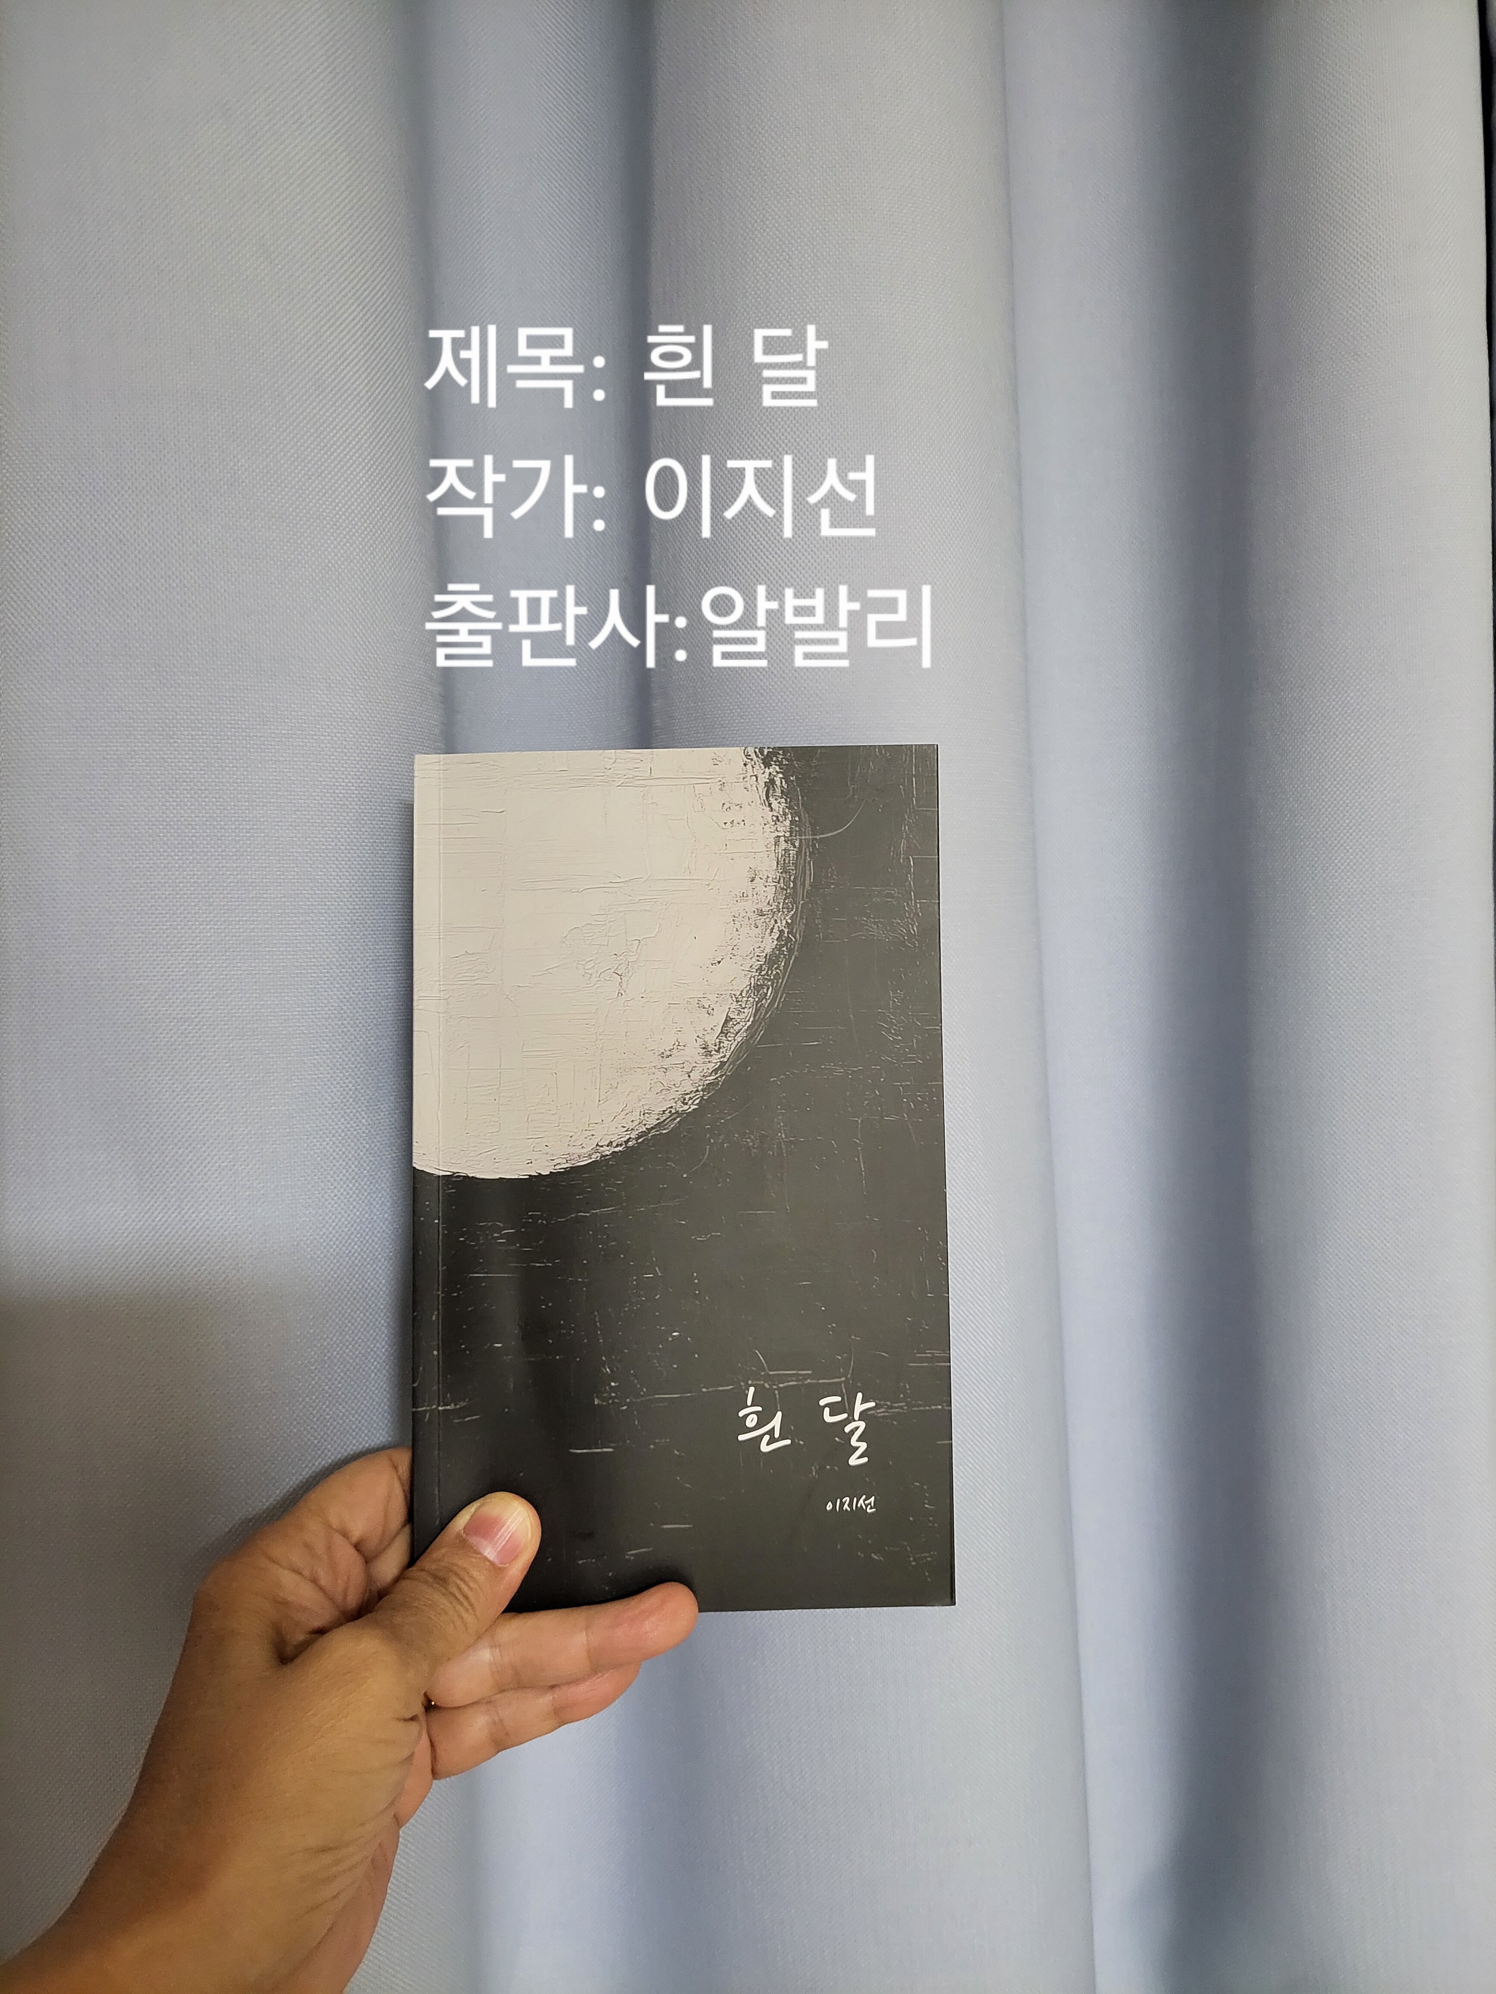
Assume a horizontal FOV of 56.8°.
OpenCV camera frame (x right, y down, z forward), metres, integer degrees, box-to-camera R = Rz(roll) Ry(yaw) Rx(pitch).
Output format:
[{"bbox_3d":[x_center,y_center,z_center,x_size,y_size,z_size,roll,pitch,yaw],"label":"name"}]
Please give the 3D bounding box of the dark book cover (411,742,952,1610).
[{"bbox_3d":[-0.016,0.042,0.332,0.126,0.202,0.011,-1,-4,0],"label":"dark book cover"}]

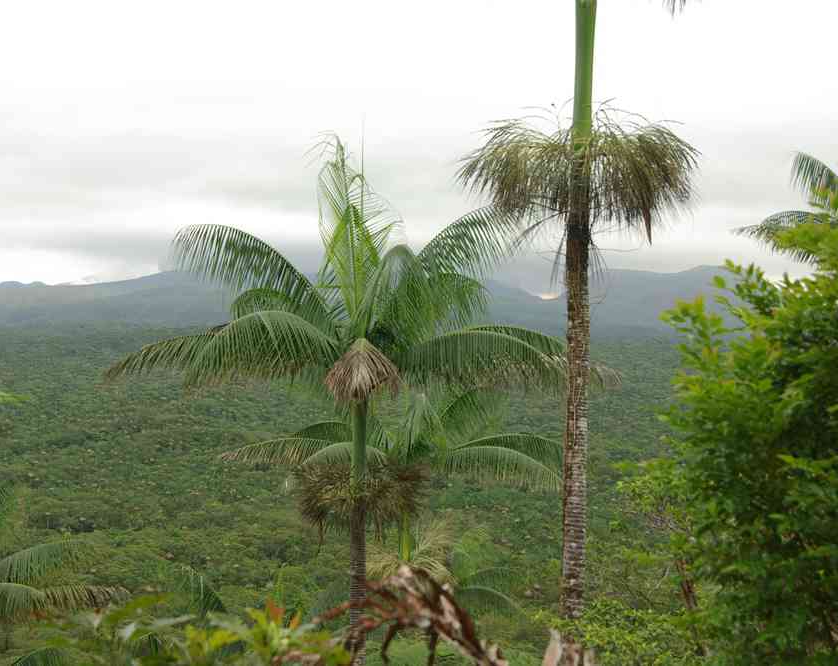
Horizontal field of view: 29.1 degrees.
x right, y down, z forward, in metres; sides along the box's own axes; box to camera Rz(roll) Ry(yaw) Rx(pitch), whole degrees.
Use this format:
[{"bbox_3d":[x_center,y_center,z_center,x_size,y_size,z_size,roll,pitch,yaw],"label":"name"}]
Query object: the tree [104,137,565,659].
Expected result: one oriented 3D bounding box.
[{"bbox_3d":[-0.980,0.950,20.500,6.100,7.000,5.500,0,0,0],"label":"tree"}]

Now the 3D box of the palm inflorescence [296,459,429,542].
[{"bbox_3d":[-0.707,2.040,19.500,1.640,0.980,1.550,0,1,0],"label":"palm inflorescence"}]

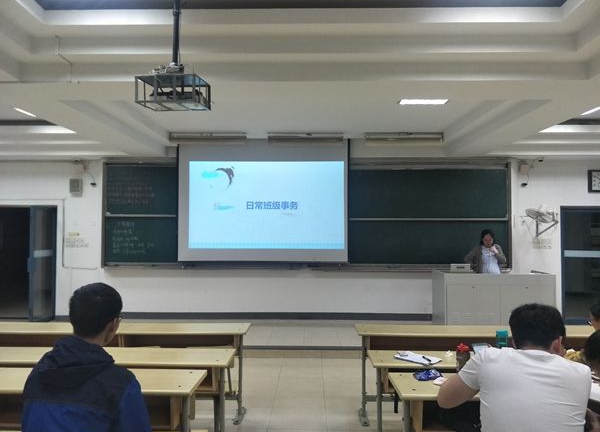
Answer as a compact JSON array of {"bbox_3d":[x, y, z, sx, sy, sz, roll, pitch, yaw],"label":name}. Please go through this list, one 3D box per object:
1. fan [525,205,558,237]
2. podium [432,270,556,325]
[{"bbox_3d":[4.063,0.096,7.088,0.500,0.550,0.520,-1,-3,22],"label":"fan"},{"bbox_3d":[2.855,1.341,6.215,1.557,0.994,0.650,0,-2,2],"label":"podium"}]

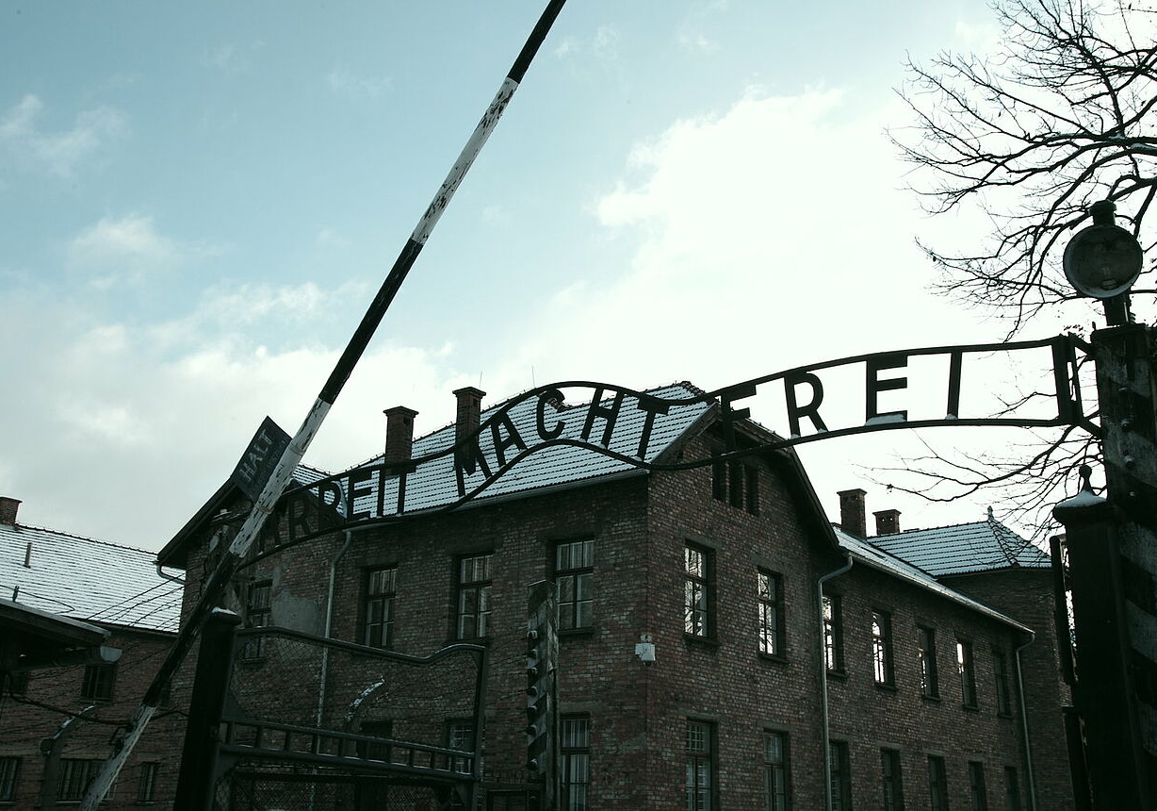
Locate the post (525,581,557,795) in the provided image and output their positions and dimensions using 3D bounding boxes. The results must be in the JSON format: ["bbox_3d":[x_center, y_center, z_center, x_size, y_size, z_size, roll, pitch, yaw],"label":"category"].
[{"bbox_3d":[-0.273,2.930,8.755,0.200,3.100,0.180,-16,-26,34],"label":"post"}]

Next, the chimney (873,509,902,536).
[{"bbox_3d":[12.512,4.902,45.220,0.940,1.120,0.650,-13,-25,35],"label":"chimney"}]

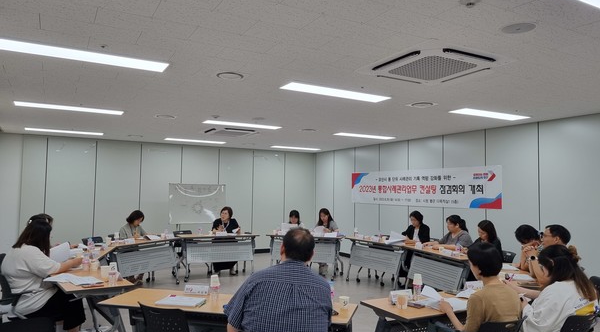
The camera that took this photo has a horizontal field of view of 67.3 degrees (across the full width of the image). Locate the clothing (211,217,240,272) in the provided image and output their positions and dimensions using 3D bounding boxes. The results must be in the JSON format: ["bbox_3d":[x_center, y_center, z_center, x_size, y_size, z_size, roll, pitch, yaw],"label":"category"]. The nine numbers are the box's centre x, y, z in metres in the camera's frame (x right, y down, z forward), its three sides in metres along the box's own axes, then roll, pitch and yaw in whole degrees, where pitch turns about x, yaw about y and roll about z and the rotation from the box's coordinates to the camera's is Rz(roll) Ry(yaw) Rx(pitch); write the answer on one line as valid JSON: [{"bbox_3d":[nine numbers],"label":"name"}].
[{"bbox_3d":[-1.386,1.442,8.420,0.530,0.960,0.500,2,-4,-13],"label":"clothing"}]

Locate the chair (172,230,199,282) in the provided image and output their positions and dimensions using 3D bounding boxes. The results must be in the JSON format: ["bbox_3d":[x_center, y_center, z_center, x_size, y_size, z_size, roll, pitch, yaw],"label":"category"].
[{"bbox_3d":[-2.127,1.580,8.300,0.530,0.790,0.540,3,-4,-27],"label":"chair"}]

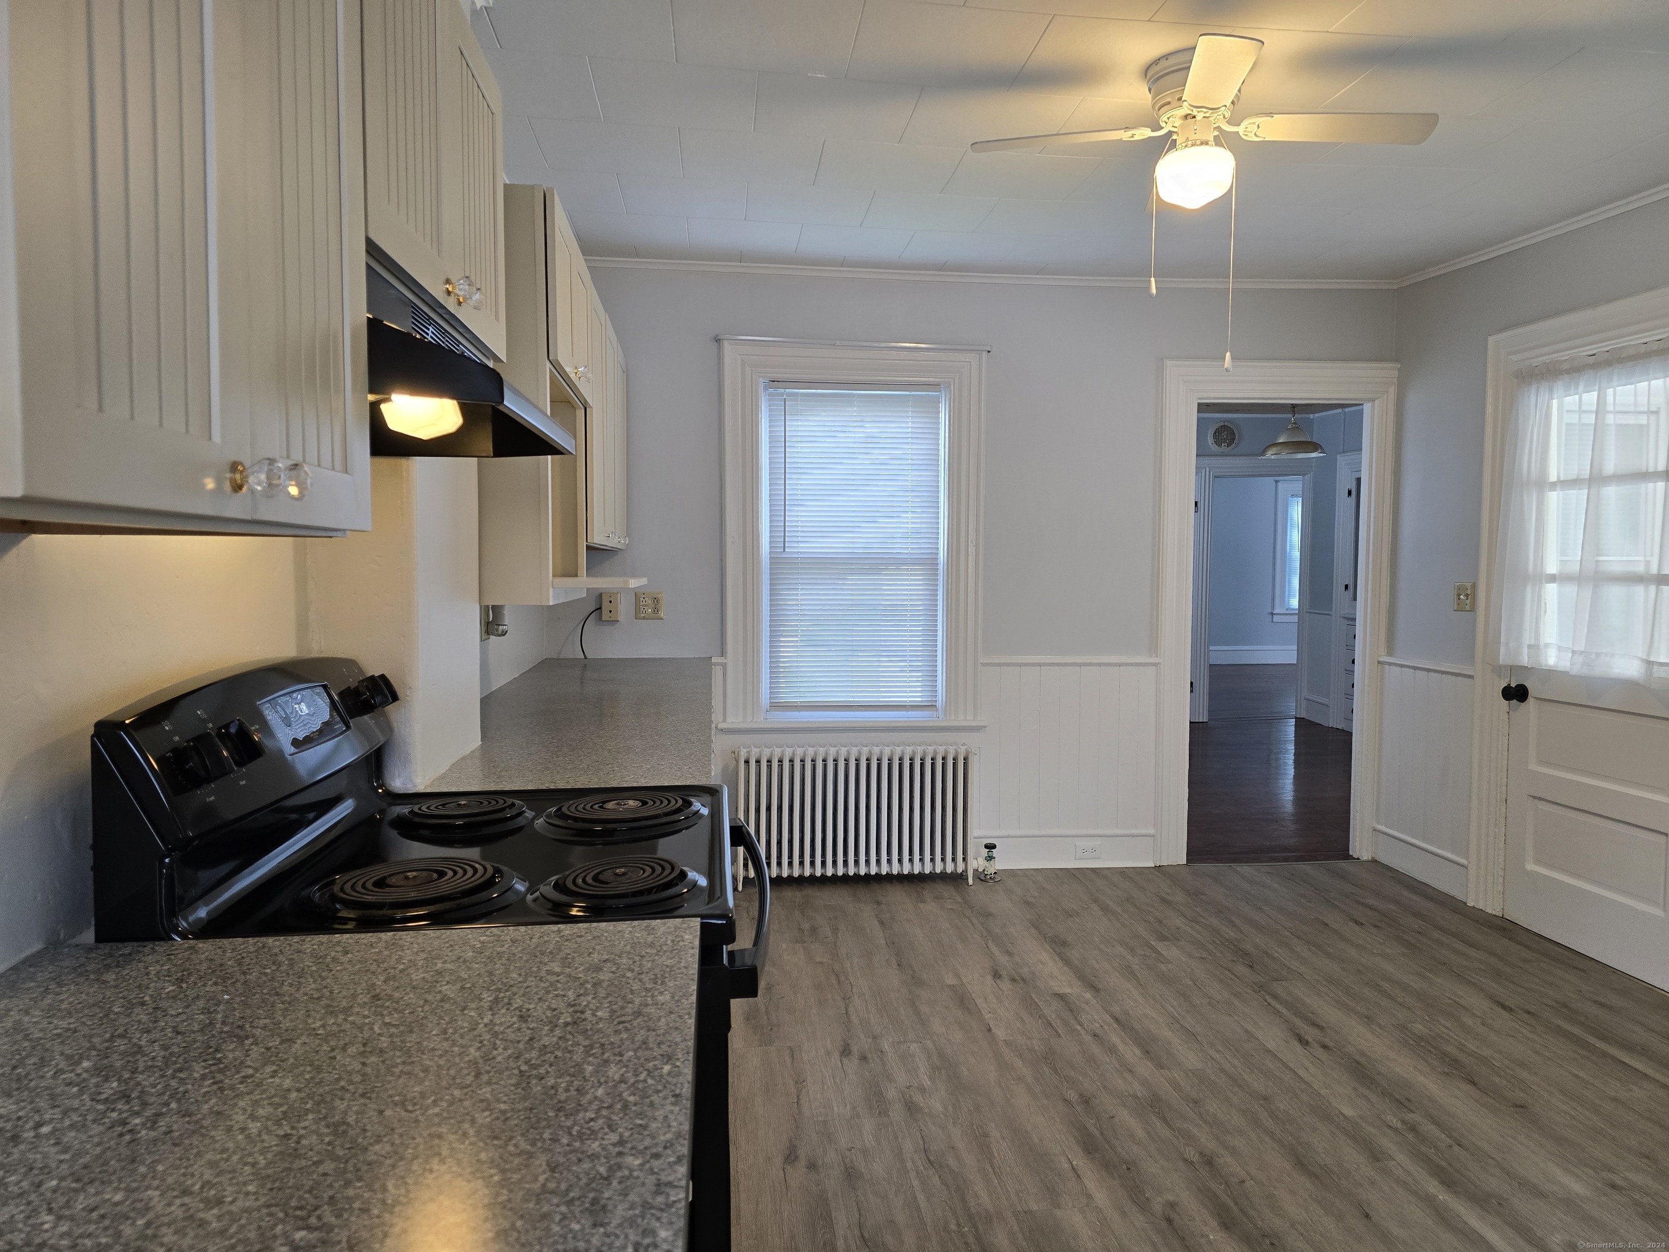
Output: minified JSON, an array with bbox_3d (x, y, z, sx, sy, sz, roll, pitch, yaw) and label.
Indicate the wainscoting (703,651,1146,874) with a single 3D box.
[{"bbox_3d":[0.452,0.593,4.724,1.913,0.923,0.045,0,4,-6],"label":"wainscoting"}]

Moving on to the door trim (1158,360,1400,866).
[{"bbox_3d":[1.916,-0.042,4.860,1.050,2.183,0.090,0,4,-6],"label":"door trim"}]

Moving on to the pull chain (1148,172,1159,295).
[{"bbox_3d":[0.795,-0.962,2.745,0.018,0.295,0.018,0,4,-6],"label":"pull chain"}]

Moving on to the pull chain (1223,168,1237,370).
[{"bbox_3d":[0.992,-0.887,2.771,0.018,0.492,0.018,0,4,-6],"label":"pull chain"}]

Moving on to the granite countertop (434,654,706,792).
[{"bbox_3d":[-0.706,0.236,3.265,0.692,0.040,2.585,0,4,-6],"label":"granite countertop"}]

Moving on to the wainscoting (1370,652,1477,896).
[{"bbox_3d":[2.464,0.611,4.604,0.040,0.917,0.658,0,4,-6],"label":"wainscoting"}]

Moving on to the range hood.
[{"bbox_3d":[-0.651,-0.356,1.573,0.474,0.164,0.770,0,4,-6],"label":"range hood"}]

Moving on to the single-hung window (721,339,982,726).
[{"bbox_3d":[0.080,-0.373,4.639,1.109,1.589,0.110,0,4,-6],"label":"single-hung window"}]

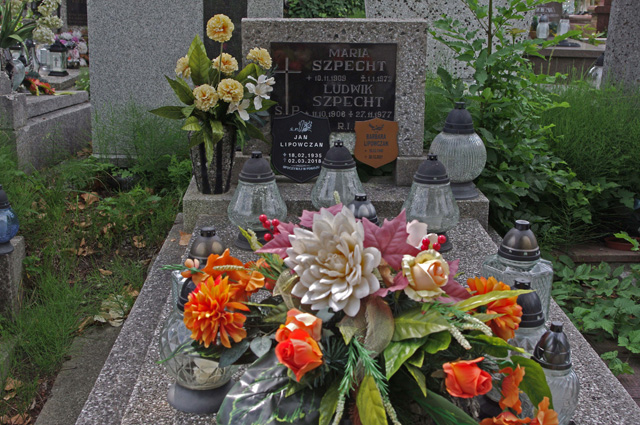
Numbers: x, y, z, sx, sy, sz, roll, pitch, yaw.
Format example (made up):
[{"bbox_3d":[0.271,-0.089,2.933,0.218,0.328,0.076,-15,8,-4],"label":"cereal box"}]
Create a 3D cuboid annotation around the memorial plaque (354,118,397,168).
[{"bbox_3d":[0.192,-0.233,2.939,0.147,0.171,0.008,0,12,-2],"label":"memorial plaque"}]

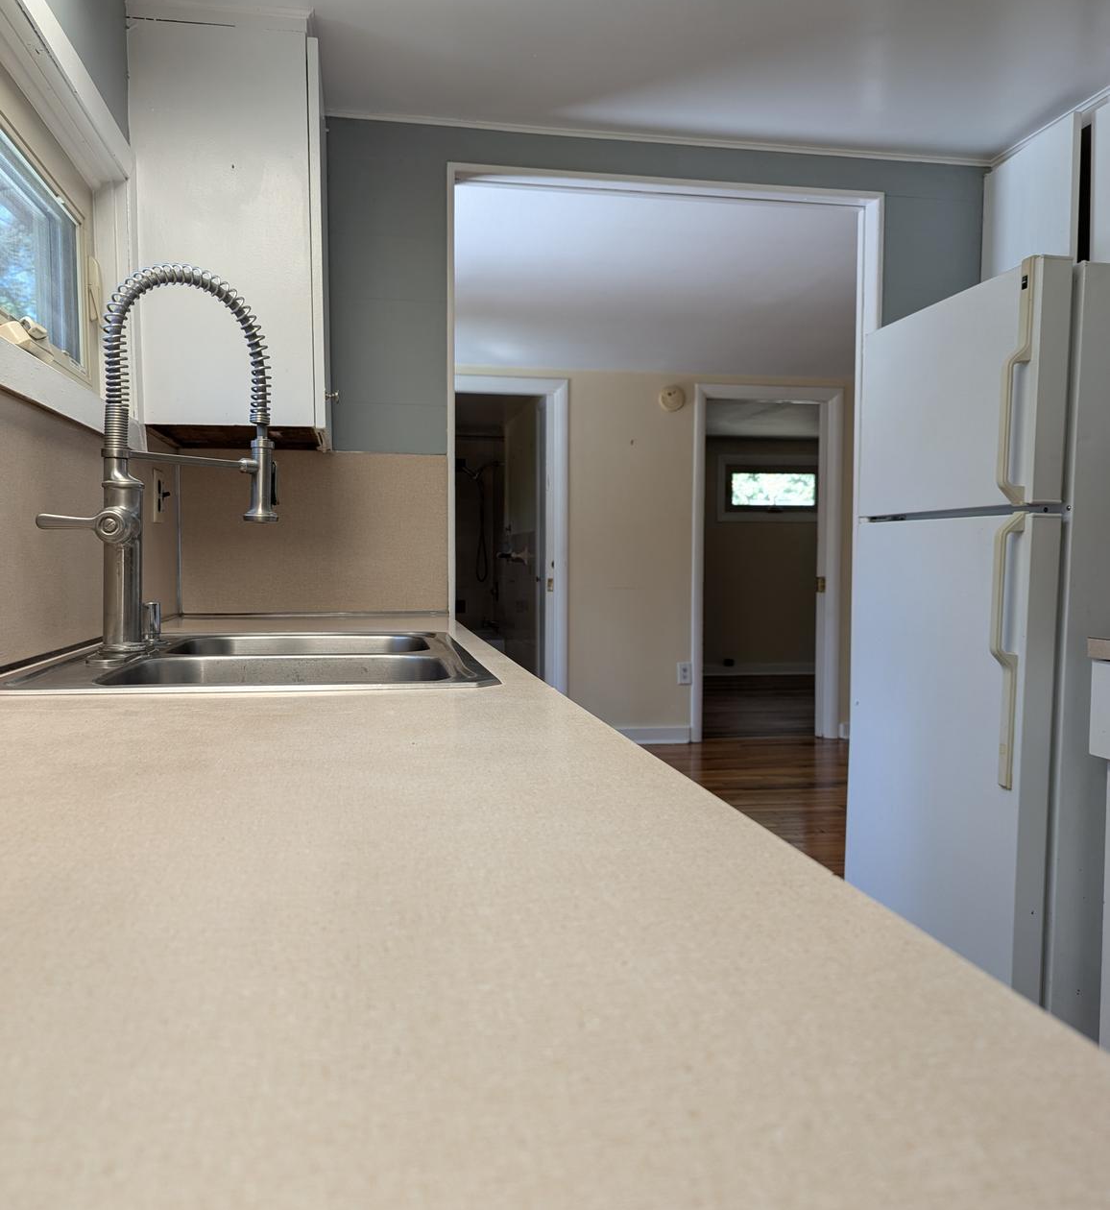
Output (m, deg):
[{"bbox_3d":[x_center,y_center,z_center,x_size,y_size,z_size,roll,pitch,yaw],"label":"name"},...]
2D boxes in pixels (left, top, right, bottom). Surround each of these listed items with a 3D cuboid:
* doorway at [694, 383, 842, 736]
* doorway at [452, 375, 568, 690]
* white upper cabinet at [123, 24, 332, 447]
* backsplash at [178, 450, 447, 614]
[{"bbox_3d":[1.236,-0.236,6.028,0.916,2.057,0.150,0,3,-10],"label":"doorway"},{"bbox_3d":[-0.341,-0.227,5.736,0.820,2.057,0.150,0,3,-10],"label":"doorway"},{"bbox_3d":[-0.662,-0.734,2.167,0.349,0.764,0.459,0,3,-10],"label":"white upper cabinet"},{"bbox_3d":[-0.569,-0.170,2.453,0.630,0.386,0.020,0,3,-10],"label":"backsplash"}]

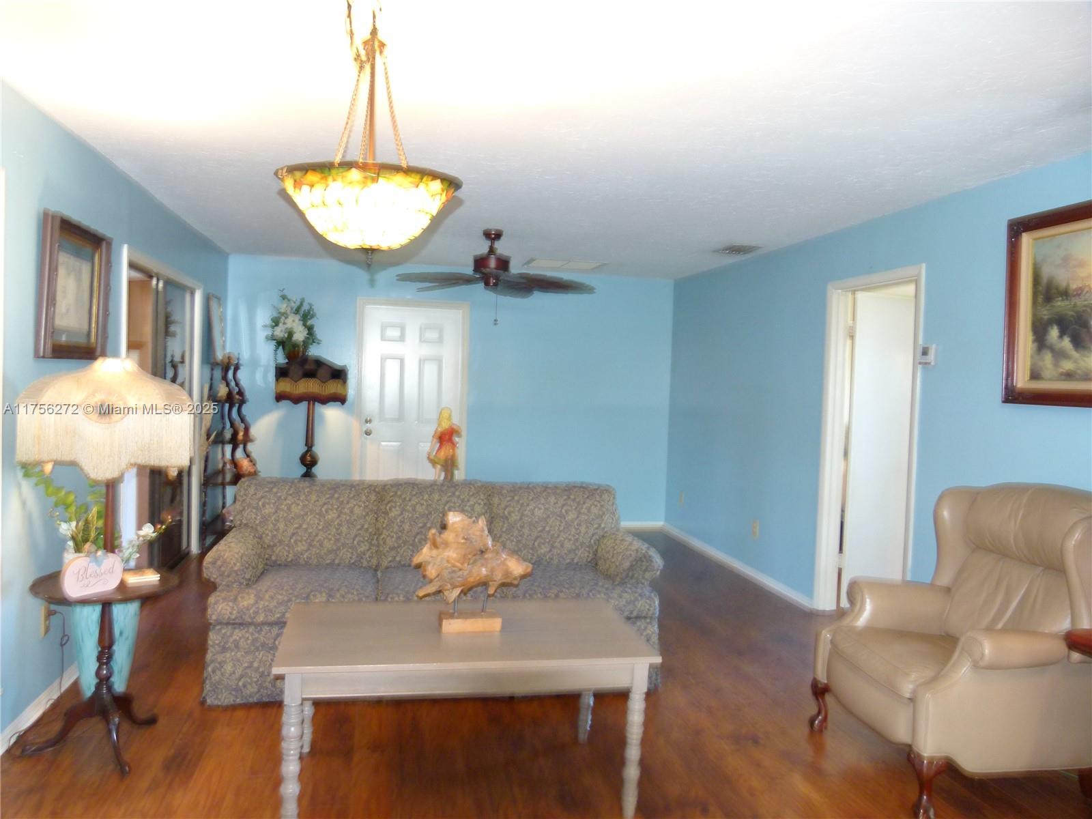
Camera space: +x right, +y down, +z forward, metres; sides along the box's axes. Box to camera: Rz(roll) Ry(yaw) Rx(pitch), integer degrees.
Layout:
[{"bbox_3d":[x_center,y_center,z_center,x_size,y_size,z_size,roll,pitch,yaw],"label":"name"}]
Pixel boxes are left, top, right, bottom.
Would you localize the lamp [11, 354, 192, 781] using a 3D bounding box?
[{"bbox_3d":[-1.655,0.542,2.966,0.580,1.490,0.570,1,3,-28],"label":"lamp"}]

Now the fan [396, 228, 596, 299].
[{"bbox_3d":[-0.353,-1.002,5.300,1.360,0.420,1.340,1,2,-12],"label":"fan"}]

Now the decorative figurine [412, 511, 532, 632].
[{"bbox_3d":[-0.263,0.574,2.818,0.420,0.420,0.220,1,2,-10],"label":"decorative figurine"}]

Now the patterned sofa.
[{"bbox_3d":[-0.528,0.835,4.013,2.100,0.890,0.920,1,2,-10],"label":"patterned sofa"}]

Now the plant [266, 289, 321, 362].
[{"bbox_3d":[-2.127,-0.701,6.627,0.460,0.600,0.420,1,2,-12],"label":"plant"}]

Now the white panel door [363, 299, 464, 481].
[{"bbox_3d":[-1.233,0.091,7.286,0.905,2.040,0.060,1,2,-12],"label":"white panel door"}]

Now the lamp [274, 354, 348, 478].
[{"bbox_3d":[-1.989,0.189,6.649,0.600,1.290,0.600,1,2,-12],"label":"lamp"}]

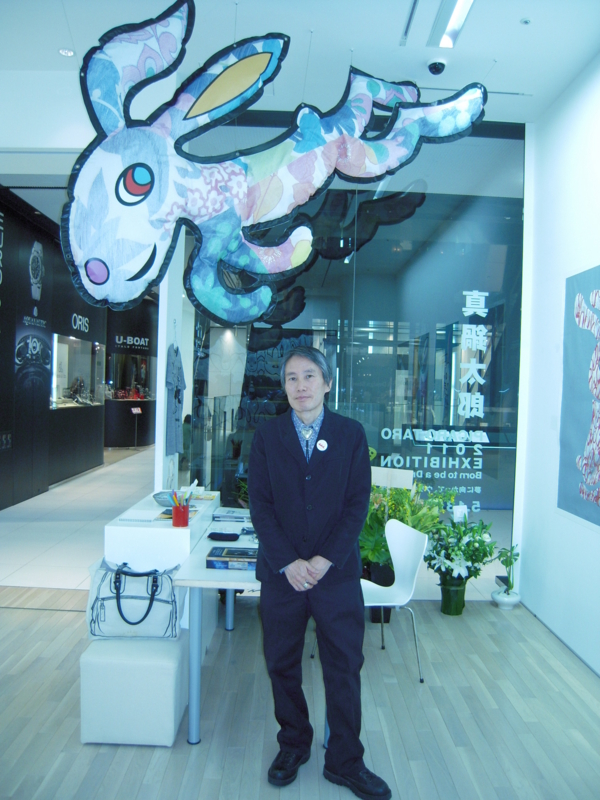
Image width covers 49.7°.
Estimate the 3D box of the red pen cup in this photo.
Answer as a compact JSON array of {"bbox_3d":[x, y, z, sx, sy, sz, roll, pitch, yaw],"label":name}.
[{"bbox_3d":[-0.589,0.576,3.219,0.082,0.106,0.082,1,1,-1],"label":"red pen cup"}]

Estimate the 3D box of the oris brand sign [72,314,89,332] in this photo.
[{"bbox_3d":[-3.645,-1.276,10.767,0.050,0.250,0.830,1,1,-1],"label":"oris brand sign"}]

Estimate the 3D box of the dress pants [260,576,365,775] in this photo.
[{"bbox_3d":[0.042,1.032,2.606,0.400,0.860,0.270,1,1,-6],"label":"dress pants"}]

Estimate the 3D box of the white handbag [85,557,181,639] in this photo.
[{"bbox_3d":[-0.757,0.918,3.024,0.410,0.320,0.180,1,1,-1],"label":"white handbag"}]

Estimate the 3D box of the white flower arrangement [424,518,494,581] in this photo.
[{"bbox_3d":[1.135,1.057,4.577,0.480,0.420,0.440,1,1,-1],"label":"white flower arrangement"}]

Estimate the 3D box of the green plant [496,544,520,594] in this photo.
[{"bbox_3d":[1.513,1.230,4.695,0.170,0.350,0.160,1,1,-1],"label":"green plant"}]

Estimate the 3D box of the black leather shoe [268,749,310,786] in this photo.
[{"bbox_3d":[-0.036,1.440,2.638,0.110,0.120,0.290,2,1,20],"label":"black leather shoe"}]

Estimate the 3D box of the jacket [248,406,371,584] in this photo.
[{"bbox_3d":[0.038,0.374,2.568,0.460,0.700,0.290,1,1,-4],"label":"jacket"}]

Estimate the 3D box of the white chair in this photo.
[{"bbox_3d":[0.378,1.097,3.587,0.510,0.790,0.480,1,1,-19],"label":"white chair"}]

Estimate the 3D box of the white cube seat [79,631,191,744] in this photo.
[{"bbox_3d":[-0.746,1.280,2.971,0.395,0.390,0.390,1,1,-1],"label":"white cube seat"}]

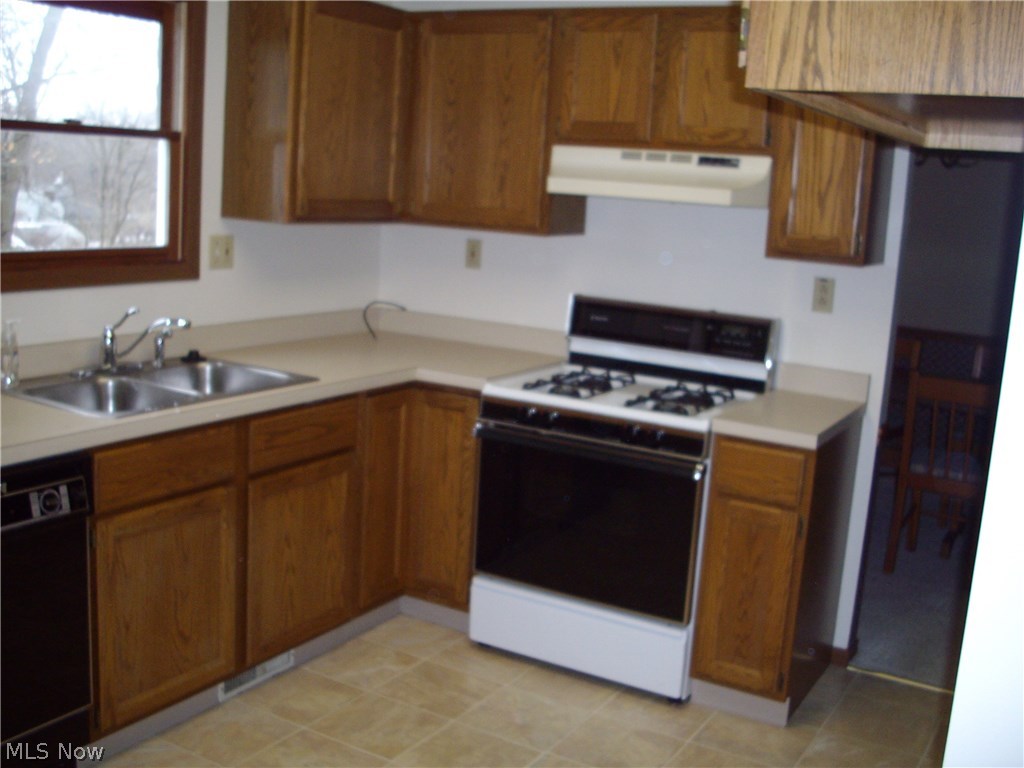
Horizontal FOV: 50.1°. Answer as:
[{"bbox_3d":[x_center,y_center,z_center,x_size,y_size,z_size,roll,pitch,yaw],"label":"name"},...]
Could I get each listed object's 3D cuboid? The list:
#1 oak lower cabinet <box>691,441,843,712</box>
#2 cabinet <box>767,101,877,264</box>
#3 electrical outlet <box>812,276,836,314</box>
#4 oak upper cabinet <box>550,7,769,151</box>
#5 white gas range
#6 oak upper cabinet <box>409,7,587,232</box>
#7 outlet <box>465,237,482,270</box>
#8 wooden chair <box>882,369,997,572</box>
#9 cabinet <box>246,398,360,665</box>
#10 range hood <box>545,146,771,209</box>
[{"bbox_3d":[0.854,0.531,3.479,0.297,0.838,0.611,10,12,29],"label":"oak lower cabinet"},{"bbox_3d":[1.009,-0.755,3.368,0.293,0.740,0.328,10,12,29],"label":"cabinet"},{"bbox_3d":[1.028,-0.291,3.609,0.071,0.115,0.008,10,12,29],"label":"electrical outlet"},{"bbox_3d":[0.556,-0.983,3.599,0.778,0.434,0.328,10,12,29],"label":"oak upper cabinet"},{"bbox_3d":[0.373,0.332,3.663,0.761,1.159,0.686,10,12,29],"label":"white gas range"},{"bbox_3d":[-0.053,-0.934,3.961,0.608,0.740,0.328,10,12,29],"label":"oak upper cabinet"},{"bbox_3d":[-0.154,-0.506,4.267,0.071,0.115,0.008,10,12,29],"label":"outlet"},{"bbox_3d":[1.932,0.378,4.710,0.447,0.895,0.487,10,12,29],"label":"wooden chair"},{"bbox_3d":[-0.886,0.396,3.502,0.616,0.807,0.567,10,12,29],"label":"cabinet"},{"bbox_3d":[0.500,-0.683,3.590,0.772,0.158,0.472,10,12,29],"label":"range hood"}]

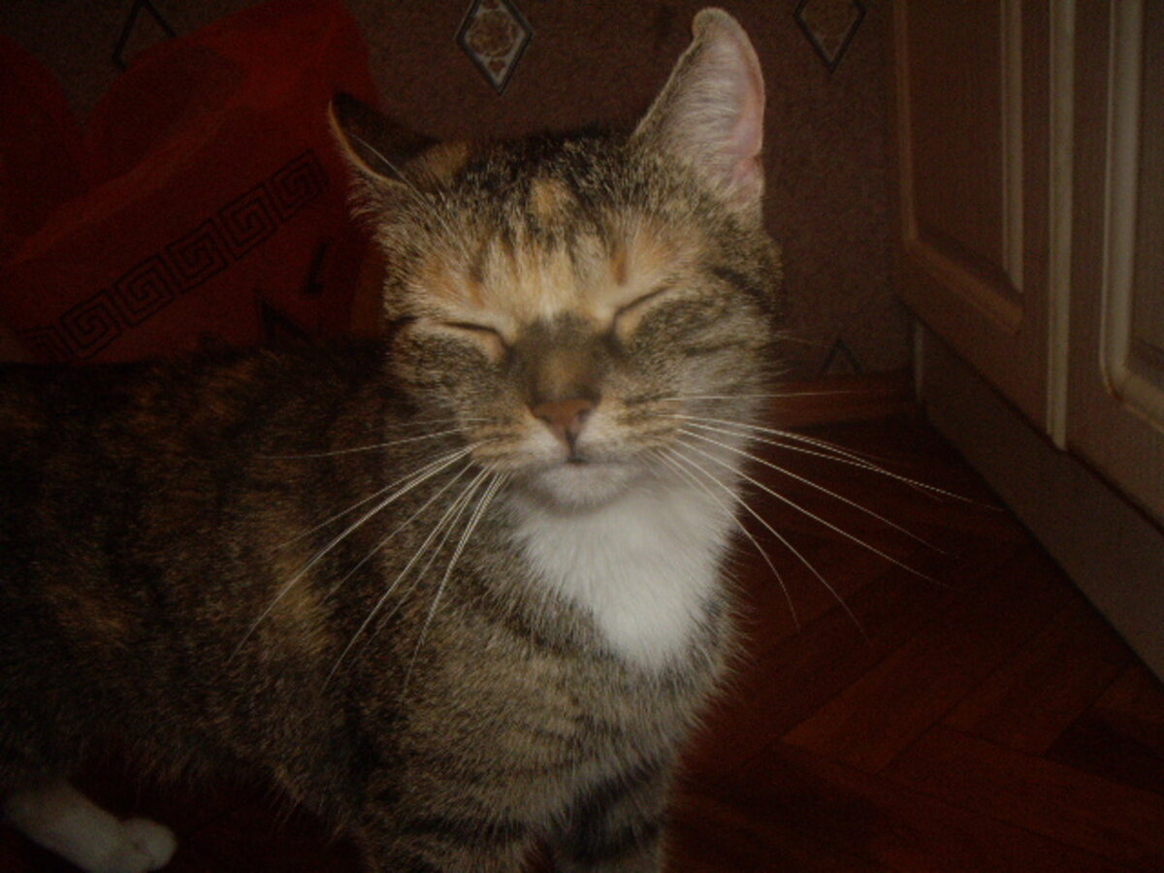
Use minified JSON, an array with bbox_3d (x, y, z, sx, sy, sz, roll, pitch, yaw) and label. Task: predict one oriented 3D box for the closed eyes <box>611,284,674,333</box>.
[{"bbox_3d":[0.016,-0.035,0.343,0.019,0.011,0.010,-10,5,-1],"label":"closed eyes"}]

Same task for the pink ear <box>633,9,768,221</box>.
[{"bbox_3d":[0.035,-0.095,0.377,0.039,0.059,0.033,-4,7,-15],"label":"pink ear"}]

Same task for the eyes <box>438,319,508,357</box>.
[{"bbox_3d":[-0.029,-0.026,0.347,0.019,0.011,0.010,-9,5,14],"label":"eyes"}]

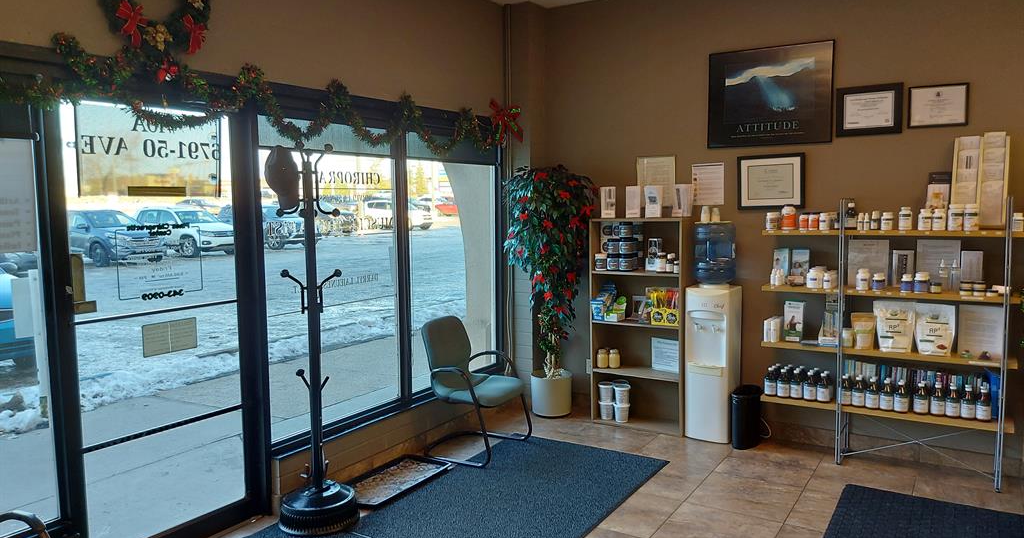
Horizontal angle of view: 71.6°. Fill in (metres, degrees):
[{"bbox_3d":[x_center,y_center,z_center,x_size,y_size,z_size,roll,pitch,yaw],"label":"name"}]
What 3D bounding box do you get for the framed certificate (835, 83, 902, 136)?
[{"bbox_3d":[2.151,-0.953,4.277,0.356,0.290,0.025,2,7,33],"label":"framed certificate"}]

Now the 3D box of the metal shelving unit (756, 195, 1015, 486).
[{"bbox_3d":[2.216,0.391,4.264,1.345,1.620,0.260,2,7,33],"label":"metal shelving unit"}]

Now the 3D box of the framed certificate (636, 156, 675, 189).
[{"bbox_3d":[1.027,-0.618,5.057,0.282,0.361,0.018,2,7,33],"label":"framed certificate"}]

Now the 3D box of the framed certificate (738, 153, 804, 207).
[{"bbox_3d":[1.685,-0.566,4.627,0.422,0.346,0.025,2,7,33],"label":"framed certificate"}]

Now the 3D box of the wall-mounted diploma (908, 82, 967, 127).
[{"bbox_3d":[2.454,-0.939,4.090,0.298,0.237,0.020,3,7,33],"label":"wall-mounted diploma"}]

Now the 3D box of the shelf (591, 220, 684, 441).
[{"bbox_3d":[0.942,0.390,5.068,0.690,1.480,0.270,3,7,33],"label":"shelf"}]

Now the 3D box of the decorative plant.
[{"bbox_3d":[0.281,0.020,5.316,0.680,1.600,0.600,2,7,33],"label":"decorative plant"}]

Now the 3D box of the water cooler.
[{"bbox_3d":[1.365,0.421,4.802,0.305,1.460,0.310,3,7,33],"label":"water cooler"}]

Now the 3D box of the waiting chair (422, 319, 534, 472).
[{"bbox_3d":[-0.217,0.768,4.604,0.600,0.840,0.560,2,6,26],"label":"waiting chair"}]

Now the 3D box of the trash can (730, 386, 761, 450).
[{"bbox_3d":[1.566,0.991,4.737,0.190,0.360,0.250,2,7,33],"label":"trash can"}]

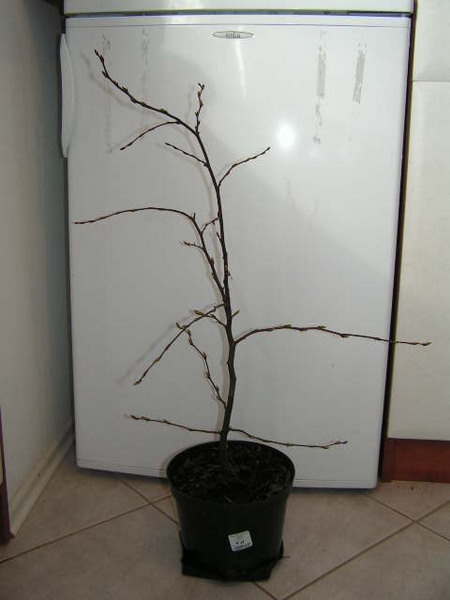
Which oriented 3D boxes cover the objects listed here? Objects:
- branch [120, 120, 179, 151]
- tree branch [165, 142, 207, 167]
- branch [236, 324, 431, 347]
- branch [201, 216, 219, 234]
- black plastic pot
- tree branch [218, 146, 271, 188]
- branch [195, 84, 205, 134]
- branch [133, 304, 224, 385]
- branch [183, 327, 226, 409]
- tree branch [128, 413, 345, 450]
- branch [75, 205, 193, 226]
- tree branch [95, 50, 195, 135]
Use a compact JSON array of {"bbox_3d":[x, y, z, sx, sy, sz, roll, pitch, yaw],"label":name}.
[{"bbox_3d":[-0.102,-0.222,0.891,0.083,0.045,0.019,-1,12,-7],"label":"branch"},{"bbox_3d":[-0.055,-0.204,0.924,0.069,0.037,0.019,5,12,21],"label":"tree branch"},{"bbox_3d":[0.165,0.053,0.999,0.302,0.032,0.029,0,12,-3],"label":"branch"},{"bbox_3d":[-0.023,-0.114,1.005,0.036,0.034,0.018,8,13,29],"label":"branch"},{"bbox_3d":[0.009,0.323,1.031,0.198,0.138,0.198,1,12,0],"label":"black plastic pot"},{"bbox_3d":[0.027,-0.193,0.957,0.086,0.066,0.026,-5,13,-25],"label":"tree branch"},{"bbox_3d":[-0.034,-0.261,0.897,0.015,0.071,0.025,1,12,0],"label":"branch"},{"bbox_3d":[-0.066,0.058,0.928,0.033,0.092,0.176,12,16,42],"label":"branch"},{"bbox_3d":[-0.028,0.102,1.040,0.032,0.115,0.107,-10,16,-43],"label":"branch"},{"bbox_3d":[0.018,0.209,1.026,0.347,0.042,0.034,2,12,5],"label":"tree branch"},{"bbox_3d":[-0.140,-0.129,1.023,0.198,0.035,0.022,3,12,7],"label":"branch"},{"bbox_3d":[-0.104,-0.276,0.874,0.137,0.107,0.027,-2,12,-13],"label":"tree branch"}]

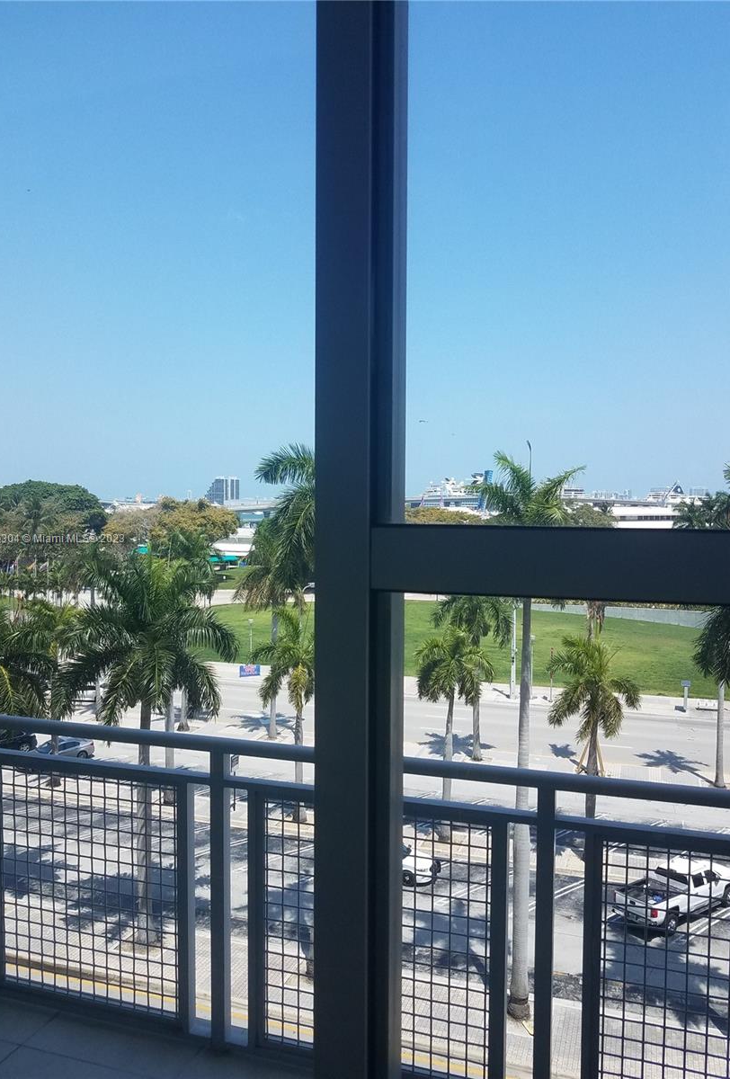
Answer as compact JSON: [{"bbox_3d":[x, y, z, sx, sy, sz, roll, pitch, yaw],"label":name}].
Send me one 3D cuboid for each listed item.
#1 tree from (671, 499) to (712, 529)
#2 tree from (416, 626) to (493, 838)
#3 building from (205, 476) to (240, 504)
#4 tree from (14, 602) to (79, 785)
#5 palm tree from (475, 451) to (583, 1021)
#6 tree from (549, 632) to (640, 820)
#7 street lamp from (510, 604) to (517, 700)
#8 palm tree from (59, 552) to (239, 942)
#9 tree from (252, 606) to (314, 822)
[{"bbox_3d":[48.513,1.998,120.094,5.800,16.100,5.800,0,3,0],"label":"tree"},{"bbox_3d":[4.299,9.354,39.335,3.900,10.340,3.900,0,3,0],"label":"tree"},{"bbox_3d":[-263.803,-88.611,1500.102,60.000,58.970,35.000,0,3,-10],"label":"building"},{"bbox_3d":[-17.625,8.717,46.062,4.300,10.590,4.300,0,3,0],"label":"tree"},{"bbox_3d":[5.023,6.257,25.296,3.900,17.910,3.900,0,3,0],"label":"palm tree"},{"bbox_3d":[10.372,9.472,36.981,4.300,10.440,4.300,0,3,0],"label":"tree"},{"bbox_3d":[12.330,9.160,67.168,0.600,8.150,0.600,0,3,0],"label":"street lamp"},{"bbox_3d":[-7.870,7.711,29.690,6.400,14.360,6.400,0,3,0],"label":"palm tree"},{"bbox_3d":[-3.518,8.873,41.279,4.600,10.980,4.600,0,3,0],"label":"tree"}]

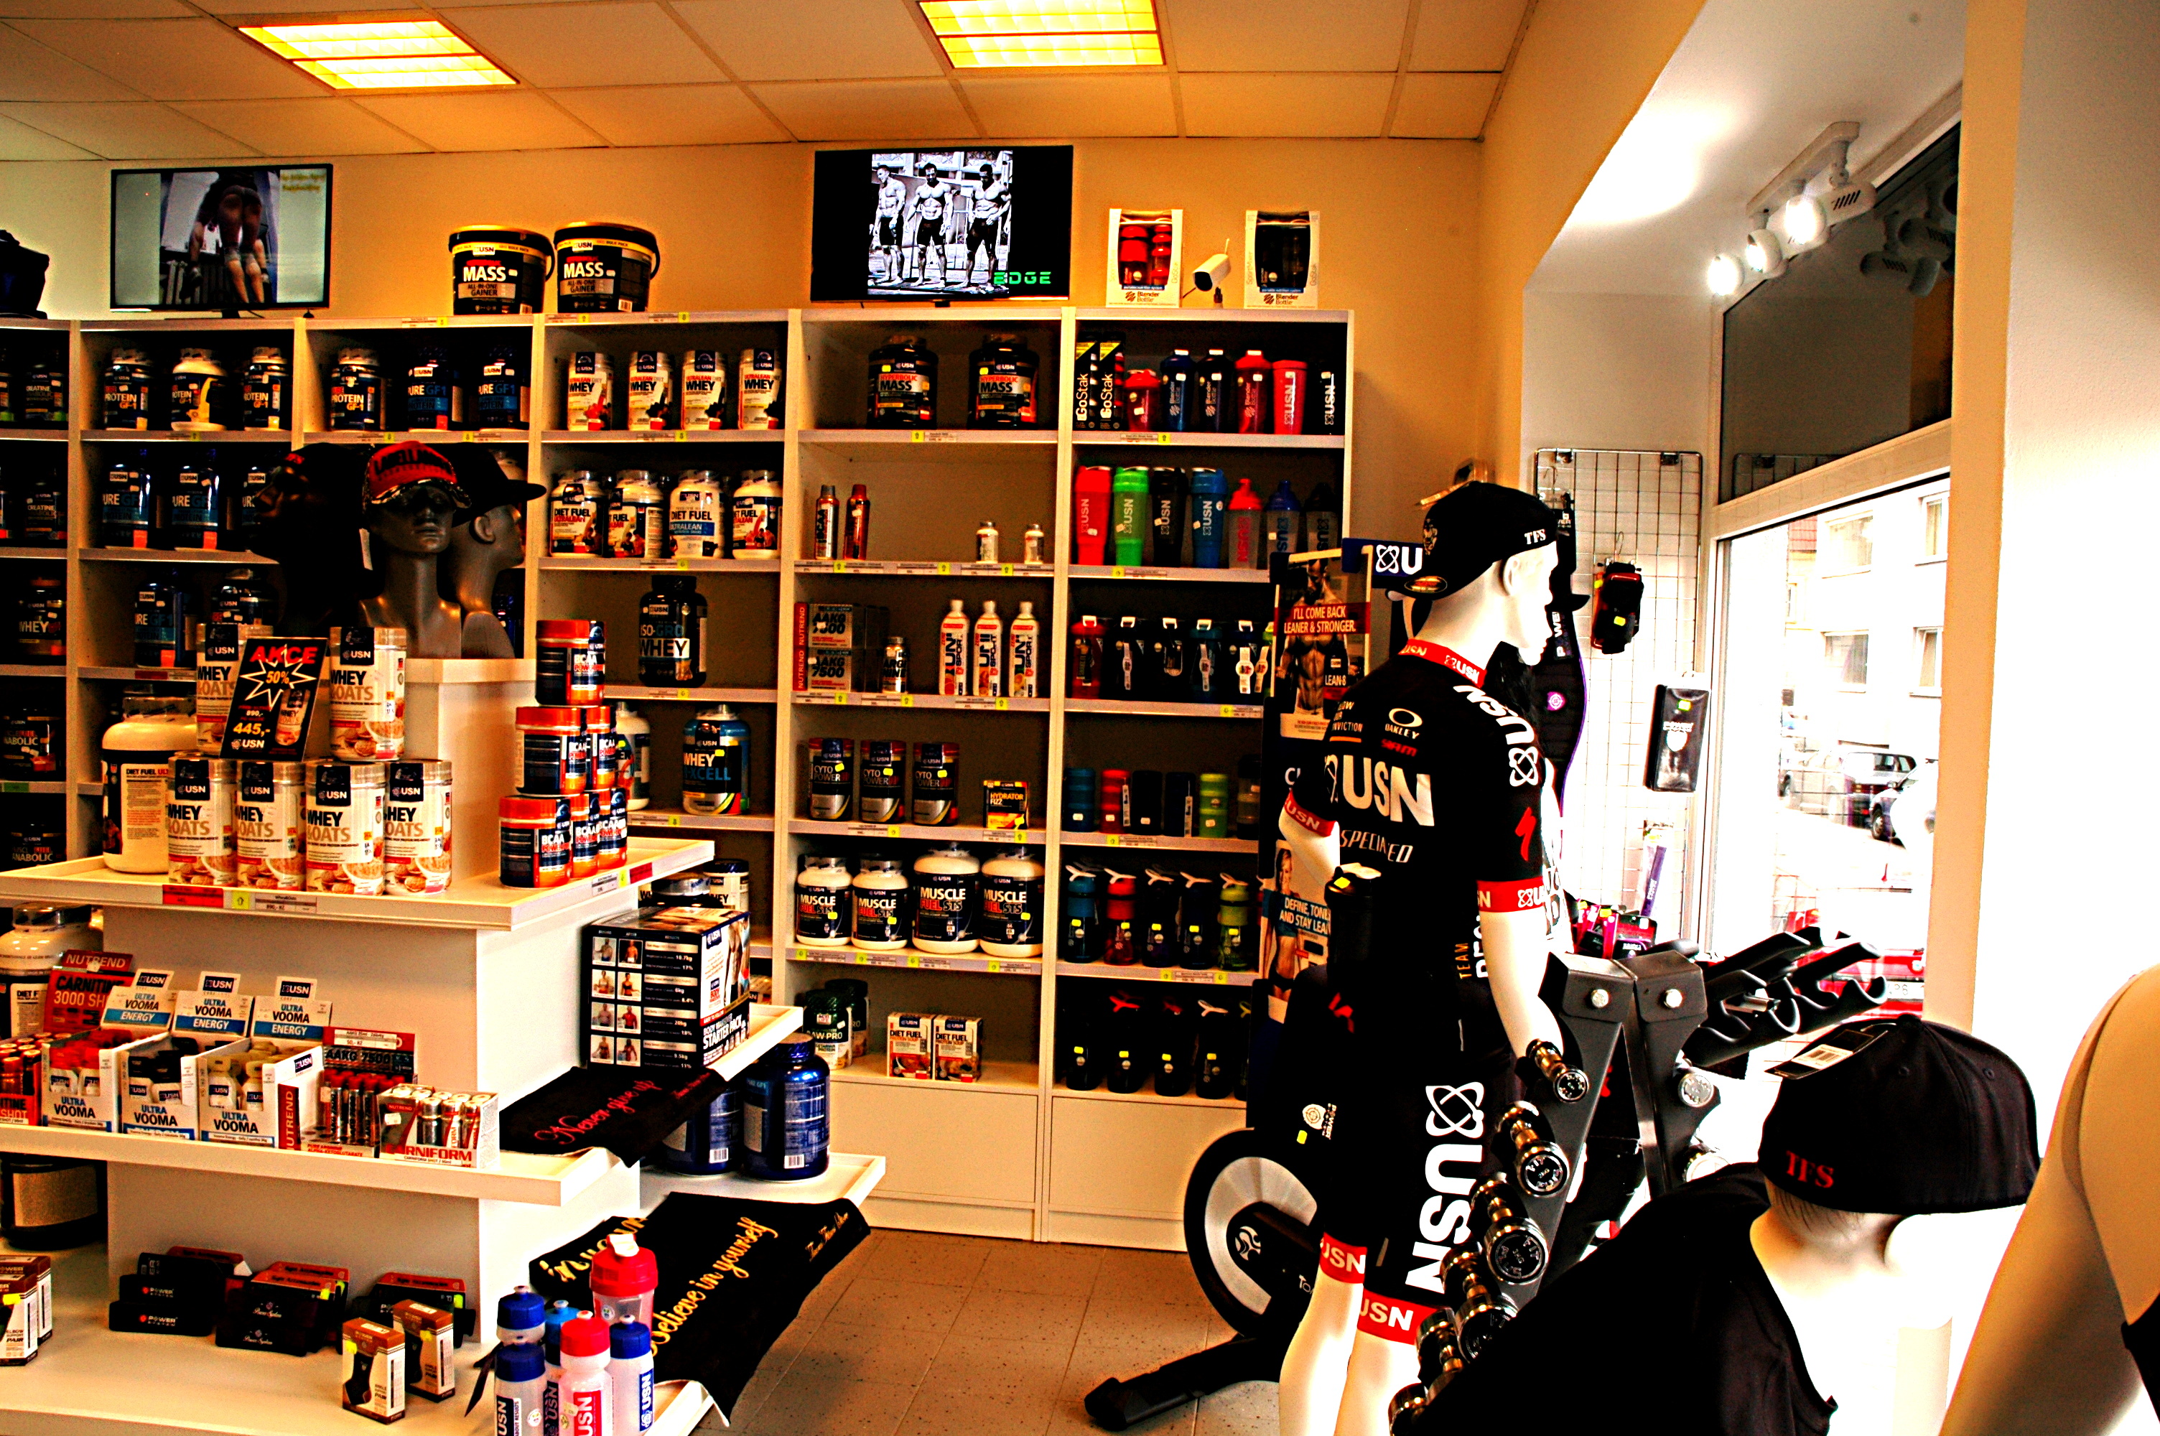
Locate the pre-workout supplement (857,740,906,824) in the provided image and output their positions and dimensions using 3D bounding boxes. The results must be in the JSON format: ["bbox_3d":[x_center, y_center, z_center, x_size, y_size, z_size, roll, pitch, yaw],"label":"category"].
[{"bbox_3d":[-0.556,0.181,4.560,0.127,0.233,0.127,2,2,1],"label":"pre-workout supplement"}]

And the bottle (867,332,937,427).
[{"bbox_3d":[-0.519,-0.976,4.755,0.197,0.272,0.197,1,3,-6],"label":"bottle"}]

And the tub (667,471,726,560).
[{"bbox_3d":[-1.109,-0.584,4.664,0.155,0.245,0.155,1,2,0],"label":"tub"}]

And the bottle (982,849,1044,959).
[{"bbox_3d":[-0.187,0.509,4.490,0.182,0.283,0.182,2,2,0],"label":"bottle"}]

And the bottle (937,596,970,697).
[{"bbox_3d":[-0.345,-0.192,4.415,0.080,0.265,0.080,2,2,2],"label":"bottle"}]

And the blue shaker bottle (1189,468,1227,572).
[{"bbox_3d":[0.351,-0.542,4.396,0.103,0.268,0.103,2,2,3],"label":"blue shaker bottle"}]

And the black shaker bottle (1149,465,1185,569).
[{"bbox_3d":[0.253,-0.566,4.601,0.097,0.284,0.100,2,3,10],"label":"black shaker bottle"}]

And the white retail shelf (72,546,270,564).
[{"bbox_3d":[-2.611,-0.476,4.873,0.721,0.031,0.310,2,2,8],"label":"white retail shelf"}]

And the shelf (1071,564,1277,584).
[{"bbox_3d":[0.344,-0.384,4.471,0.721,0.031,0.310,2,2,8],"label":"shelf"}]

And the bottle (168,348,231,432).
[{"bbox_3d":[-2.634,-0.981,4.844,0.149,0.255,0.149,2,2,12],"label":"bottle"}]

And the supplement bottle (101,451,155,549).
[{"bbox_3d":[-2.882,-0.658,4.897,0.141,0.307,0.141,1,2,-5],"label":"supplement bottle"}]

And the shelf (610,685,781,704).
[{"bbox_3d":[-1.173,-0.076,4.691,0.727,0.037,0.280,2,2,8],"label":"shelf"}]

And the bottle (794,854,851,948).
[{"bbox_3d":[-0.735,0.522,4.628,0.157,0.263,0.157,2,2,0],"label":"bottle"}]

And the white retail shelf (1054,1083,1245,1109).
[{"bbox_3d":[0.303,1.018,4.413,0.710,0.022,0.270,2,2,10],"label":"white retail shelf"}]

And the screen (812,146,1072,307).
[{"bbox_3d":[-0.380,-1.380,4.558,0.737,0.417,0.070,2,2,8],"label":"screen"}]

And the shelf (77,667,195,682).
[{"bbox_3d":[-2.631,-0.130,4.962,0.695,0.036,0.346,2,2,8],"label":"shelf"}]

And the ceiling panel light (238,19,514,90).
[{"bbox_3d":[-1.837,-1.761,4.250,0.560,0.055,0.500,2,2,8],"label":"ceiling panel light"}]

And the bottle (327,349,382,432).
[{"bbox_3d":[-2.127,-0.960,4.750,0.143,0.259,0.143,2,2,-3],"label":"bottle"}]

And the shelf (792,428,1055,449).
[{"bbox_3d":[-0.421,-0.810,4.755,0.765,0.037,0.262,2,3,7],"label":"shelf"}]

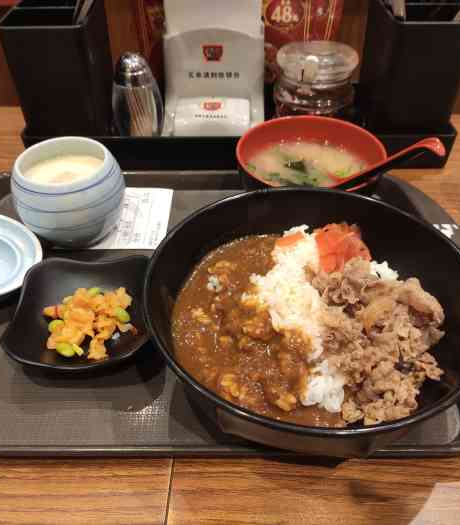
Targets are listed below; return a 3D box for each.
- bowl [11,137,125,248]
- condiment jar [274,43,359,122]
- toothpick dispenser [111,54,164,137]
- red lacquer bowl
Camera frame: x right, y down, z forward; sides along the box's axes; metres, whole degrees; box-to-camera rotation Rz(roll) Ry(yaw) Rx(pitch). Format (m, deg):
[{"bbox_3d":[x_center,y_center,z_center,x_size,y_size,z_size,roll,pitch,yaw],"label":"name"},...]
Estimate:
[{"bbox_3d":[-0.131,-0.056,0.419,0.087,0.067,0.087,-1,43,0],"label":"bowl"},{"bbox_3d":[0.086,-0.170,0.520,0.083,0.084,0.083,0,43,0],"label":"condiment jar"},{"bbox_3d":[-0.092,-0.158,0.502,0.049,0.093,0.049,-1,43,0],"label":"toothpick dispenser"},{"bbox_3d":[0.066,-0.068,0.434,0.123,0.063,0.123,0,43,0],"label":"red lacquer bowl"}]

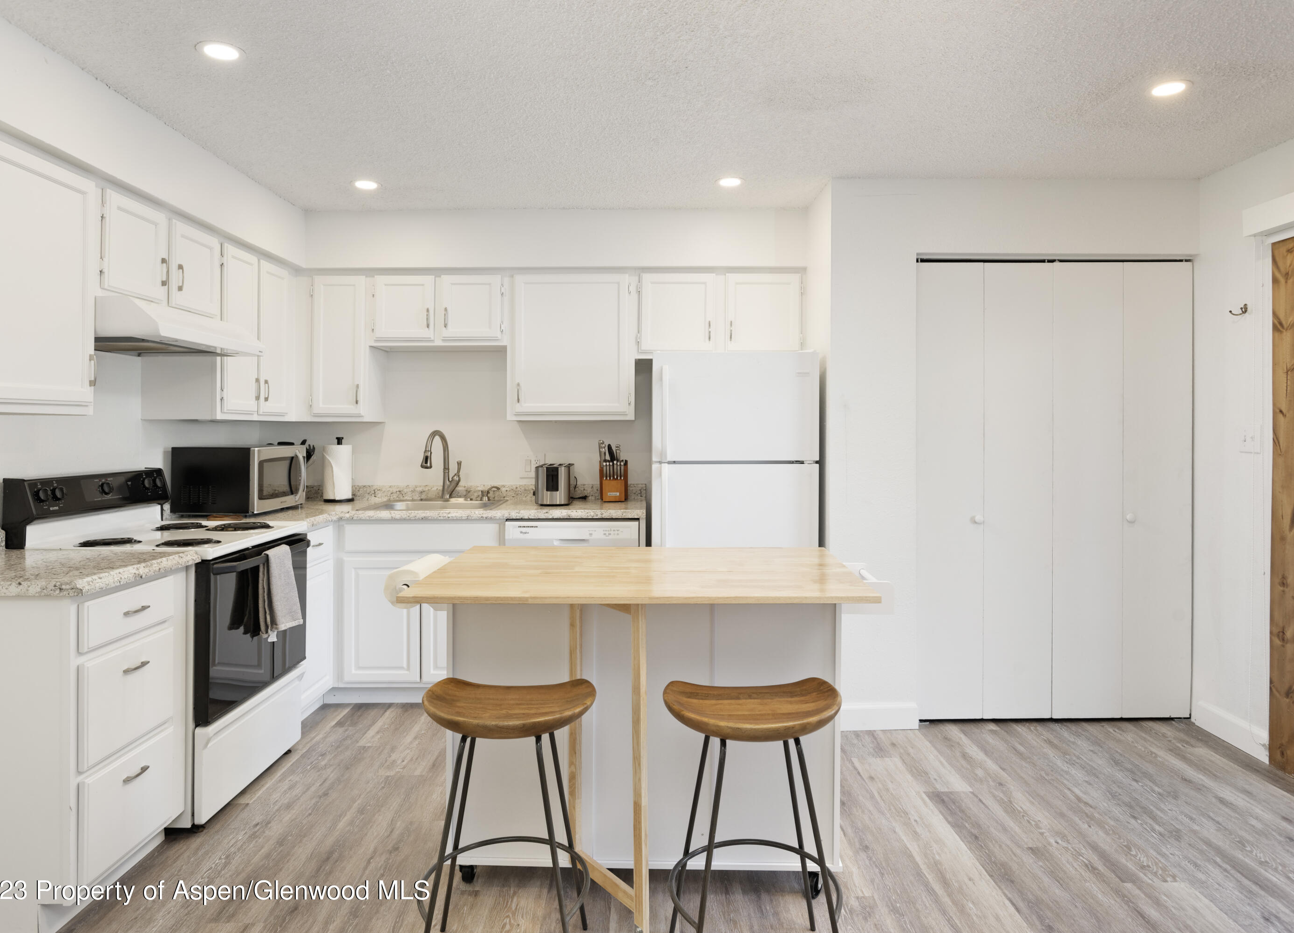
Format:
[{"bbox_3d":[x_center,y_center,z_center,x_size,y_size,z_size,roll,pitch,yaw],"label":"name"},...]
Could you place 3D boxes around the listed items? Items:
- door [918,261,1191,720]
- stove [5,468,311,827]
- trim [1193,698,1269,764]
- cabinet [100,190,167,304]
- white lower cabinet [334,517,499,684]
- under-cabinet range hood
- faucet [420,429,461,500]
[{"bbox_3d":[1.790,0.106,3.775,1.200,2.015,0.040,0,1,0],"label":"door"},{"bbox_3d":[-1.738,0.596,3.170,0.690,1.140,0.765,0,1,0],"label":"stove"},{"bbox_3d":[2.412,1.081,3.520,0.018,0.115,0.460,0,1,0],"label":"trim"},{"bbox_3d":[-1.850,-0.723,2.825,0.335,0.345,0.385,0,1,0],"label":"cabinet"},{"bbox_3d":[-1.054,0.623,4.190,0.750,0.770,0.580,0,1,0],"label":"white lower cabinet"},{"bbox_3d":[-1.770,-0.486,3.020,0.500,0.140,0.760,0,1,0],"label":"under-cabinet range hood"},{"bbox_3d":[-1.032,-0.003,4.300,0.130,0.365,0.260,0,1,11],"label":"faucet"}]

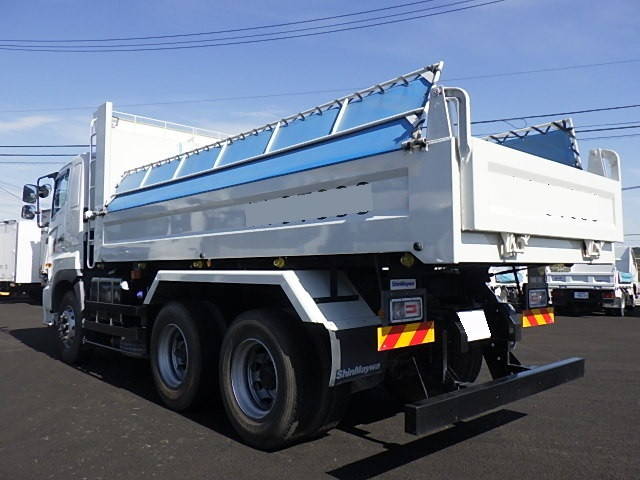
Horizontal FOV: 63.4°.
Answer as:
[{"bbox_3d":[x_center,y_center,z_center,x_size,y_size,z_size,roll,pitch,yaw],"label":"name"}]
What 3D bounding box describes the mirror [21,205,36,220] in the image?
[{"bbox_3d":[-4.408,-0.417,7.819,0.090,0.200,0.200,-2,-4,30],"label":"mirror"}]

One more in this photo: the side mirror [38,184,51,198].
[{"bbox_3d":[-4.268,-0.746,8.032,0.100,0.190,0.160,-2,-4,30],"label":"side mirror"}]

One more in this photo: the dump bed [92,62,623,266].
[{"bbox_3d":[-0.235,-0.754,5.438,2.287,2.050,5.470,3,-4,-42],"label":"dump bed"}]

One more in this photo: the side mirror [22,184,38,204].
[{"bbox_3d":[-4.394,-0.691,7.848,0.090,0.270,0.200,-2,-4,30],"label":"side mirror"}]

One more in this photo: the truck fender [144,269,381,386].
[{"bbox_3d":[-0.676,0.612,4.348,0.440,0.715,2.820,3,-4,-42],"label":"truck fender"}]

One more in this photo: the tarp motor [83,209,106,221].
[{"bbox_3d":[-2.943,-0.333,6.755,0.170,0.130,0.420,2,-4,-42],"label":"tarp motor"}]

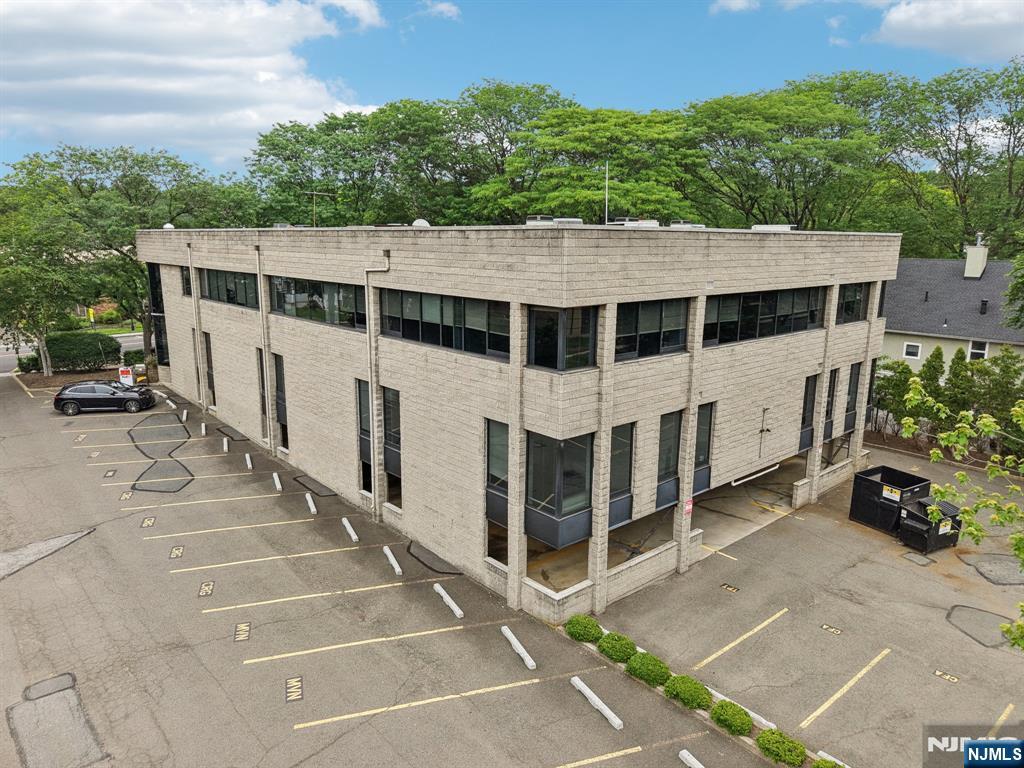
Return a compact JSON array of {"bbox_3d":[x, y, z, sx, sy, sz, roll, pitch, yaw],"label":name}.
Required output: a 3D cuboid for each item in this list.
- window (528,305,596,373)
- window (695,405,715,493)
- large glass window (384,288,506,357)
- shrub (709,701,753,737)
[{"bbox_3d":[1.316,-1.239,18.350,1.350,1.570,1.230,-10,16,-41],"label":"window"},{"bbox_3d":[6.001,2.061,22.606,1.220,2.930,0.180,-10,15,-40],"label":"window"},{"bbox_3d":[-2.131,-1.917,21.295,0.120,1.600,6.850,-10,16,-41],"label":"large glass window"},{"bbox_3d":[4.707,7.084,15.102,0.720,0.660,0.900,-10,16,-41],"label":"shrub"}]

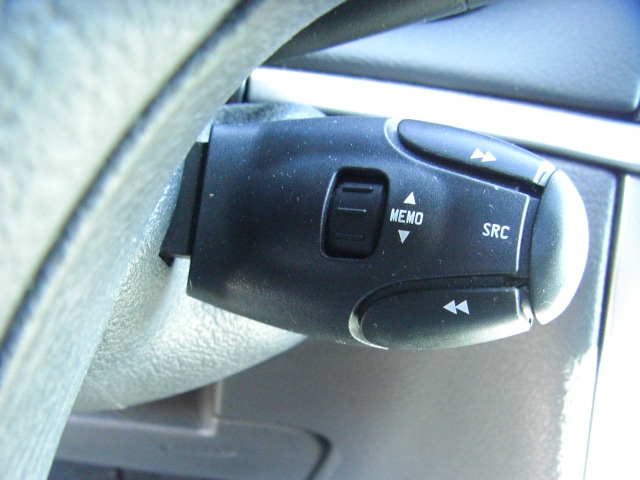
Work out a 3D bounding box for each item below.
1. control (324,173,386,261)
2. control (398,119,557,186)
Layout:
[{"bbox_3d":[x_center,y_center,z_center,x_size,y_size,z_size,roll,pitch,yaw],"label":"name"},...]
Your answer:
[{"bbox_3d":[0.007,-0.005,0.148,0.012,0.017,0.006,6,-3,0],"label":"control"},{"bbox_3d":[0.033,-0.019,0.149,0.033,0.007,0.007,18,-15,0],"label":"control"}]

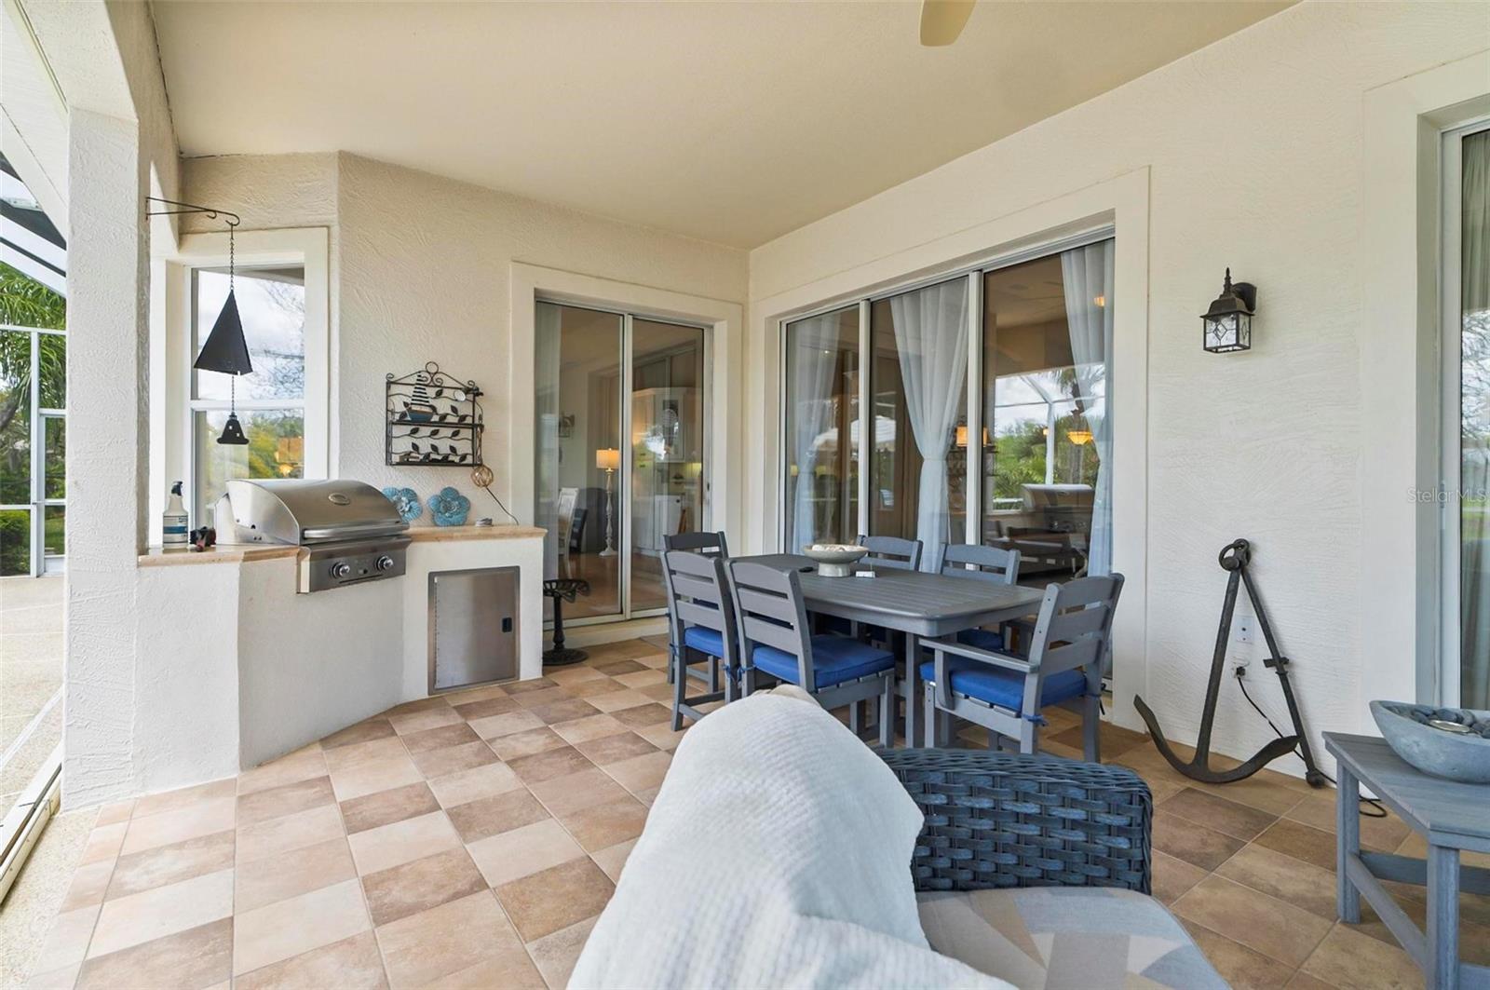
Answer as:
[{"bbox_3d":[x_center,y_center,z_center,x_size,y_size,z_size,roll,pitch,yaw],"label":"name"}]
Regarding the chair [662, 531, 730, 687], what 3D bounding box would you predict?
[{"bbox_3d":[-0.130,0.699,3.920,0.570,0.910,0.590,0,1,-37],"label":"chair"}]

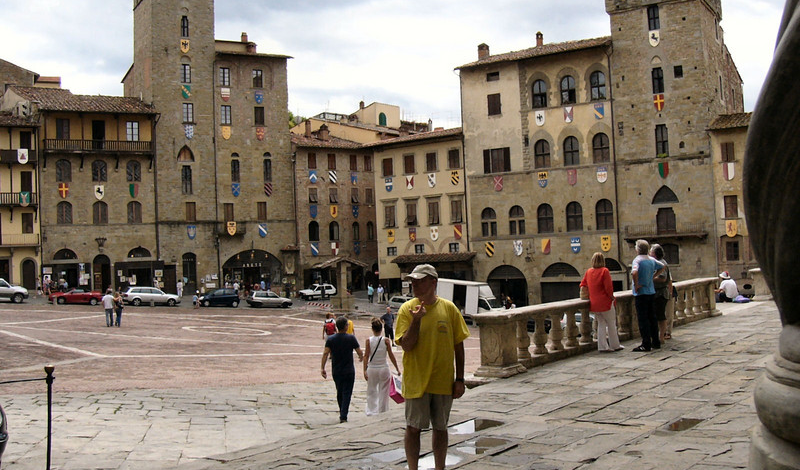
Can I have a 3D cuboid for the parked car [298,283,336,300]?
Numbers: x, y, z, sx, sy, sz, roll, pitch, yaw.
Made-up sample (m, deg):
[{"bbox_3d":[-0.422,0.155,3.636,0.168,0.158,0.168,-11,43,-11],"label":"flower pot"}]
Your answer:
[{"bbox_3d":[-7.648,5.296,75.878,3.400,1.450,1.500,-1,-2,-28],"label":"parked car"}]

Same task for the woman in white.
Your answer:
[{"bbox_3d":[-0.328,2.259,13.940,0.620,1.660,0.420,-2,-2,-2],"label":"woman in white"}]

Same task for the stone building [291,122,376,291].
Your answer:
[{"bbox_3d":[-9.940,-2.662,93.640,11.000,18.200,10.500,-1,-2,-38],"label":"stone building"}]

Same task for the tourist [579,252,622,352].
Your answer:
[{"bbox_3d":[3.304,1.093,13.200,0.560,1.630,0.420,-3,-2,8],"label":"tourist"}]

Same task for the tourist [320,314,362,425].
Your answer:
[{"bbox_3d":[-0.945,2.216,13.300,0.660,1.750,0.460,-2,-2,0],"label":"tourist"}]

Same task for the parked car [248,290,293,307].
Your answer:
[{"bbox_3d":[-10.890,5.399,67.500,3.720,1.380,1.620,-1,-3,-20],"label":"parked car"}]

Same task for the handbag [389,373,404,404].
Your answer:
[{"bbox_3d":[-0.055,2.620,13.900,0.140,0.400,0.300,-26,-43,18],"label":"handbag"}]

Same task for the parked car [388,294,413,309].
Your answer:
[{"bbox_3d":[0.889,5.953,68.500,4.000,1.400,1.660,-3,-3,18],"label":"parked car"}]

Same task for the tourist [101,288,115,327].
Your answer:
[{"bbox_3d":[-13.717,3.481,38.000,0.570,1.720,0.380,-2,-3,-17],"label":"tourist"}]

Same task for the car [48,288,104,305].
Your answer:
[{"bbox_3d":[-25.891,4.944,64.500,3.920,1.270,1.660,-1,-3,-20],"label":"car"}]

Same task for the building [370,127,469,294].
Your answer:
[{"bbox_3d":[4.656,-1.422,79.494,10.300,16.600,10.000,-4,-3,33],"label":"building"}]

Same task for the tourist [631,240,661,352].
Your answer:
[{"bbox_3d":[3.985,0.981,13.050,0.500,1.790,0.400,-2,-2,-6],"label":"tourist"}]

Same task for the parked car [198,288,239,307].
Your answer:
[{"bbox_3d":[-15.541,5.402,69.673,3.680,1.510,1.670,-1,-2,-14],"label":"parked car"}]

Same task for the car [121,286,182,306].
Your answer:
[{"bbox_3d":[-20.692,5.136,67.379,4.720,1.470,1.810,-1,-2,-22],"label":"car"}]

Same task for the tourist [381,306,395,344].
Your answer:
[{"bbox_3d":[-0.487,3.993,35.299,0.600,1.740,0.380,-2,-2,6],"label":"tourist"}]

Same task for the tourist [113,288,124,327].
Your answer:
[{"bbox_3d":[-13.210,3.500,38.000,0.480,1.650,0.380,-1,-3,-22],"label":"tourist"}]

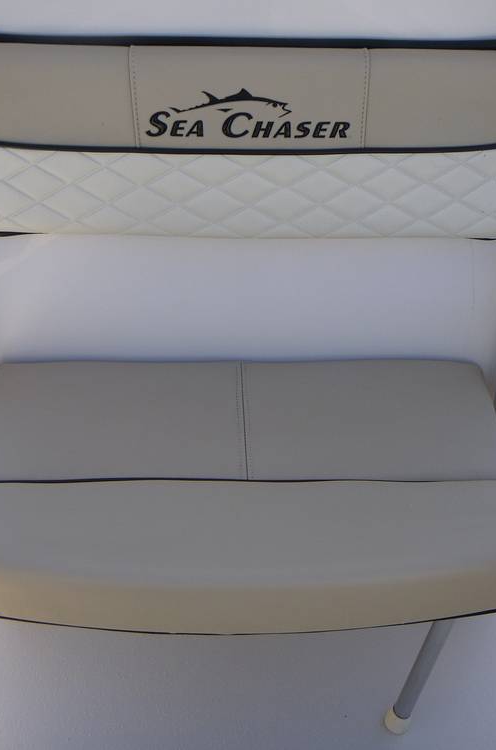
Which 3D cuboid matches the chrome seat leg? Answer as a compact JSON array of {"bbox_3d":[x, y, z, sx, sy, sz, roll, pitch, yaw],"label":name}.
[{"bbox_3d":[0.256,0.428,1.308,0.040,0.310,0.040,6,37,-5],"label":"chrome seat leg"}]

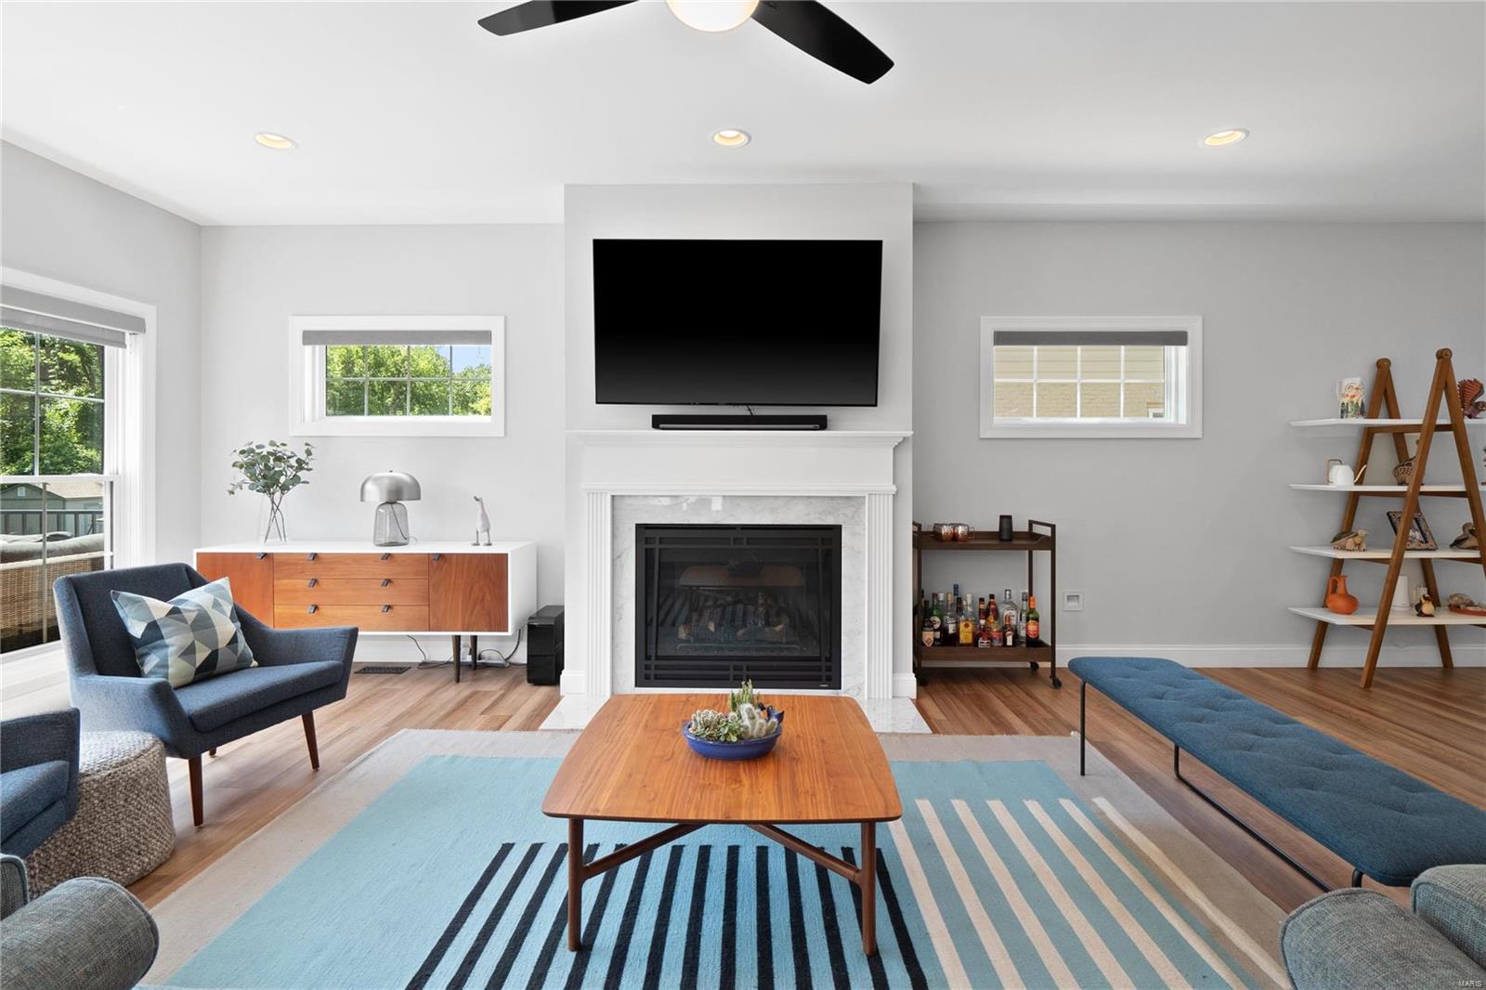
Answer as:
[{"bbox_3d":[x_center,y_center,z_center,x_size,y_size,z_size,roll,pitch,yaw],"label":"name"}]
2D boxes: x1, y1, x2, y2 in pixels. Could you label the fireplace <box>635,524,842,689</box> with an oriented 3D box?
[{"bbox_3d":[-0.022,0.606,3.600,1.100,0.870,0.240,0,2,1],"label":"fireplace"}]

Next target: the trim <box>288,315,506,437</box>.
[{"bbox_3d":[-2.149,-0.740,4.115,1.340,0.750,0.090,0,2,1],"label":"trim"}]

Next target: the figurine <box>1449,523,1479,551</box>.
[{"bbox_3d":[4.250,0.237,3.870,0.100,0.157,0.165,0,2,-18],"label":"figurine"}]

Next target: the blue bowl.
[{"bbox_3d":[-0.029,0.728,2.030,0.310,0.110,0.230,0,1,1],"label":"blue bowl"}]

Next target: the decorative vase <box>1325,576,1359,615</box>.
[{"bbox_3d":[3.509,0.587,3.860,0.155,0.225,0.145,1,2,26],"label":"decorative vase"}]

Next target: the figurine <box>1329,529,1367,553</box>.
[{"bbox_3d":[3.490,0.257,3.810,0.125,0.120,0.165,0,1,-7],"label":"figurine"}]

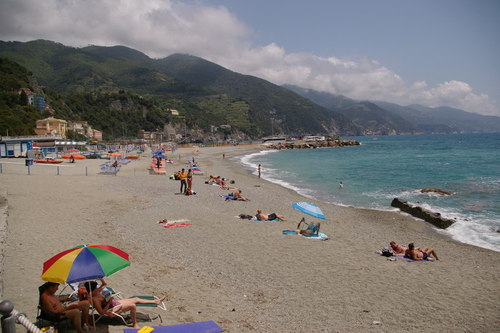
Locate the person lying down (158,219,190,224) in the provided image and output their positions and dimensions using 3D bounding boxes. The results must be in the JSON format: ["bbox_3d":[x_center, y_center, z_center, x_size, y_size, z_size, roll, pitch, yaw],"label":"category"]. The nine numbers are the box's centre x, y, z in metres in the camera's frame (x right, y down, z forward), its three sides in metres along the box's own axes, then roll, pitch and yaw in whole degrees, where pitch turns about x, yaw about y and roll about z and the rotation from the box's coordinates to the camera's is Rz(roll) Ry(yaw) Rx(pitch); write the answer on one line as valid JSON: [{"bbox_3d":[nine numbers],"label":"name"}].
[{"bbox_3d":[-3.611,2.650,18.000,1.650,0.270,0.500,-3,4,-16],"label":"person lying down"}]

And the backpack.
[{"bbox_3d":[5.145,3.242,14.100,0.420,0.260,0.280,-2,5,-18],"label":"backpack"}]

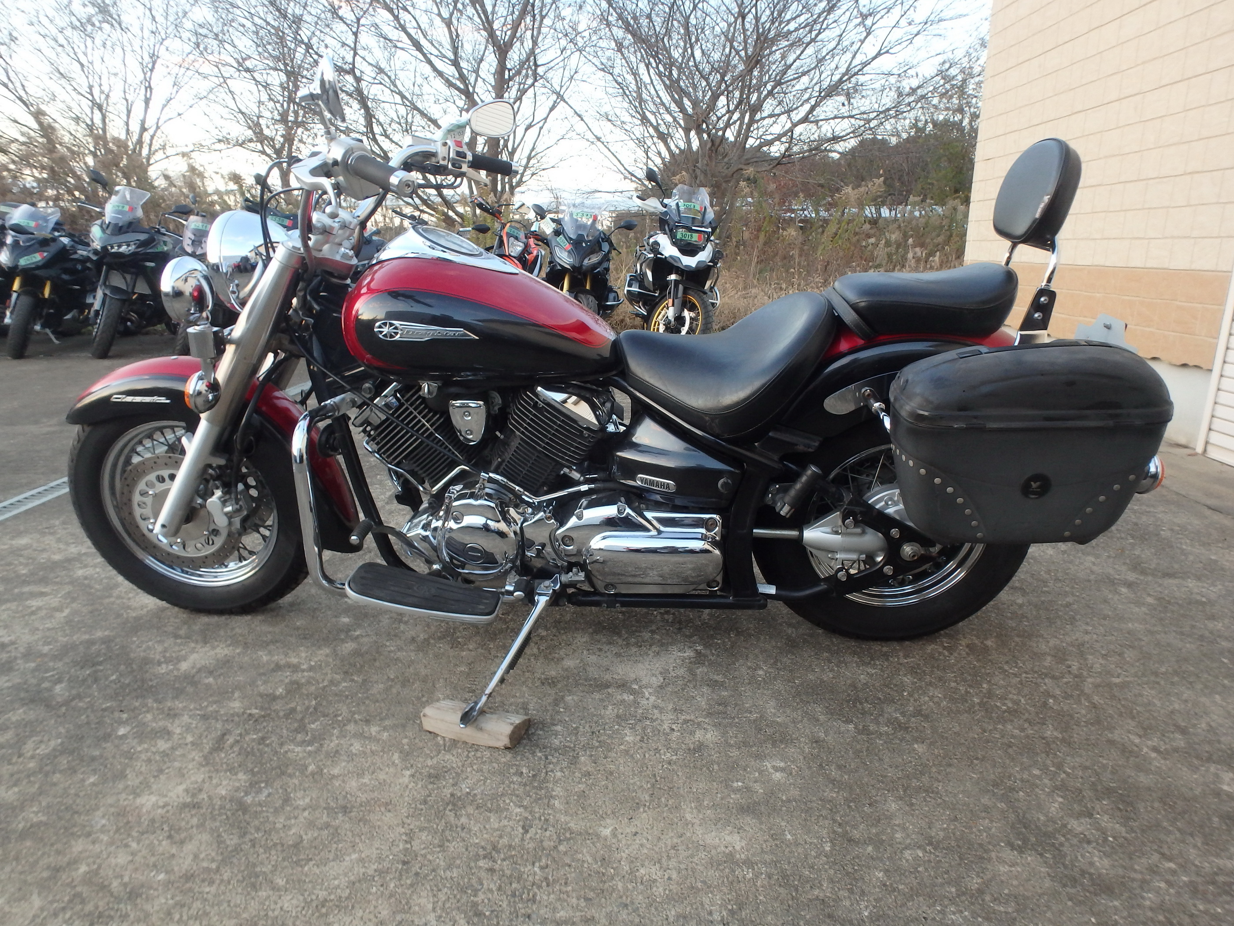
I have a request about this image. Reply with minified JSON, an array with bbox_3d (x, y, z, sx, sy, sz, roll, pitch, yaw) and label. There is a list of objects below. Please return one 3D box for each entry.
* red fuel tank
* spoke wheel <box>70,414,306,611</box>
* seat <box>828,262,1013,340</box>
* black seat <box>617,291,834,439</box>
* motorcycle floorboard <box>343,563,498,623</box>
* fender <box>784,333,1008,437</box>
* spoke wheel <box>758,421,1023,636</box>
[{"bbox_3d":[-0.270,-0.348,1.588,0.550,0.285,0.310,1,23,3],"label":"red fuel tank"},{"bbox_3d":[-1.040,0.099,1.853,0.635,0.635,0.140,0,20,4],"label":"spoke wheel"},{"bbox_3d":[0.606,-0.340,1.520,0.350,0.145,0.250,1,20,6],"label":"seat"},{"bbox_3d":[0.221,-0.235,1.599,0.440,0.275,0.350,1,20,6],"label":"black seat"},{"bbox_3d":[-0.377,0.256,1.514,0.310,0.045,0.130,5,23,2],"label":"motorcycle floorboard"},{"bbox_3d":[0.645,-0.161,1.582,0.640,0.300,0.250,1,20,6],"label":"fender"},{"bbox_3d":[0.611,0.116,1.687,0.645,0.645,0.170,1,20,6],"label":"spoke wheel"}]

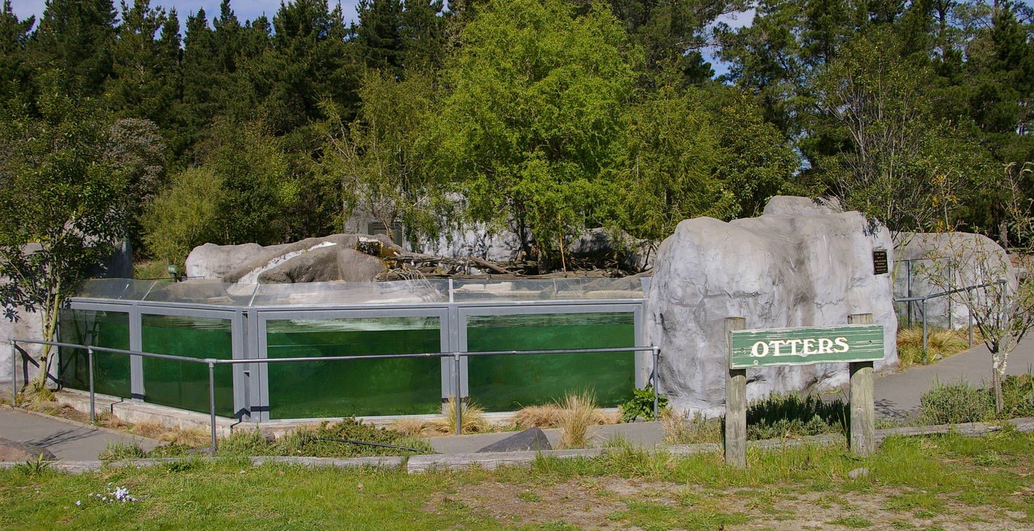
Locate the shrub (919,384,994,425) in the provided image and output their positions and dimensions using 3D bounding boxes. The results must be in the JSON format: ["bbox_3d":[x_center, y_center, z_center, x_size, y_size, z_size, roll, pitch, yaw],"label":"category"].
[{"bbox_3d":[3.719,1.175,8.250,0.580,0.350,0.500,-1,1,0],"label":"shrub"}]

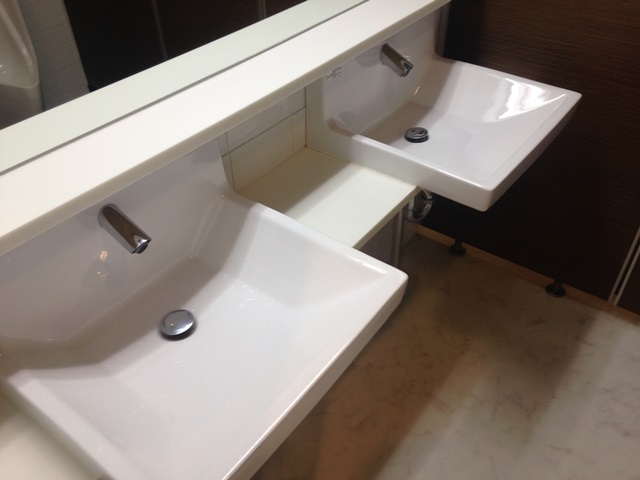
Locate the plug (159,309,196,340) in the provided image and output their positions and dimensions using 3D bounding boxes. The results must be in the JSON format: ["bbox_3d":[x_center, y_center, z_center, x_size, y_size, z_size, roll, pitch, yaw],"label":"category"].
[{"bbox_3d":[-0.257,0.154,1.111,0.063,0.019,0.063,0,39,0],"label":"plug"}]

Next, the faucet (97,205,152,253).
[{"bbox_3d":[-0.329,-0.015,1.044,0.099,0.073,0.042,25,45,28],"label":"faucet"}]

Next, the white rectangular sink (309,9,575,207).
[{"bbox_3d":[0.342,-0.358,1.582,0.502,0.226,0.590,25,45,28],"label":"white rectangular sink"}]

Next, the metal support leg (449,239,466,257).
[{"bbox_3d":[0.546,0.021,2.398,0.066,0.055,0.066,0,39,0],"label":"metal support leg"}]

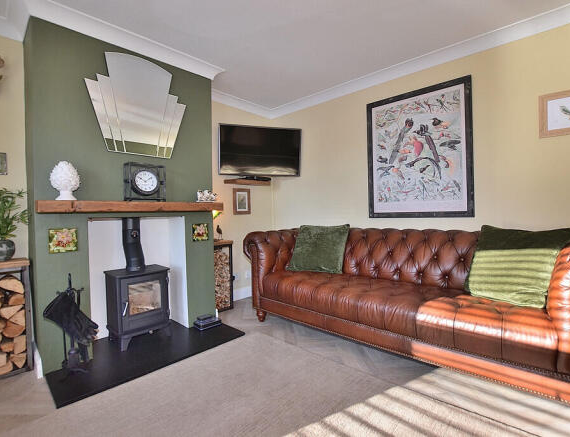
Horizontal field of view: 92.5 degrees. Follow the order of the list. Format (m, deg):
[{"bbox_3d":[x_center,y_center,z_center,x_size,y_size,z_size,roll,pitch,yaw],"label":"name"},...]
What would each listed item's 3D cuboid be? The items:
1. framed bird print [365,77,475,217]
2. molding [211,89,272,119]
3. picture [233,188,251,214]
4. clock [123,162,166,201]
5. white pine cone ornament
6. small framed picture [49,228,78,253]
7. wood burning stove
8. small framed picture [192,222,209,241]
[{"bbox_3d":[1.178,-0.575,2.478,0.882,1.132,0.030,2,4,44],"label":"framed bird print"},{"bbox_3d":[-0.523,-1.382,3.347,0.089,0.086,1.059,2,4,44],"label":"molding"},{"bbox_3d":[-0.529,-0.211,3.439,0.020,0.322,0.275,2,4,44],"label":"picture"},{"bbox_3d":[-1.079,-0.270,2.127,0.129,0.275,0.254,2,4,44],"label":"clock"},{"bbox_3d":[-1.428,-0.242,1.774,0.149,0.253,0.151,2,4,44],"label":"white pine cone ornament"},{"bbox_3d":[-1.484,0.152,1.833,0.014,0.158,0.155,2,4,44],"label":"small framed picture"},{"bbox_3d":[-1.215,0.508,2.275,0.318,1.016,0.413,2,4,44],"label":"wood burning stove"},{"bbox_3d":[-0.786,0.133,2.566,0.014,0.165,0.160,2,4,44],"label":"small framed picture"}]

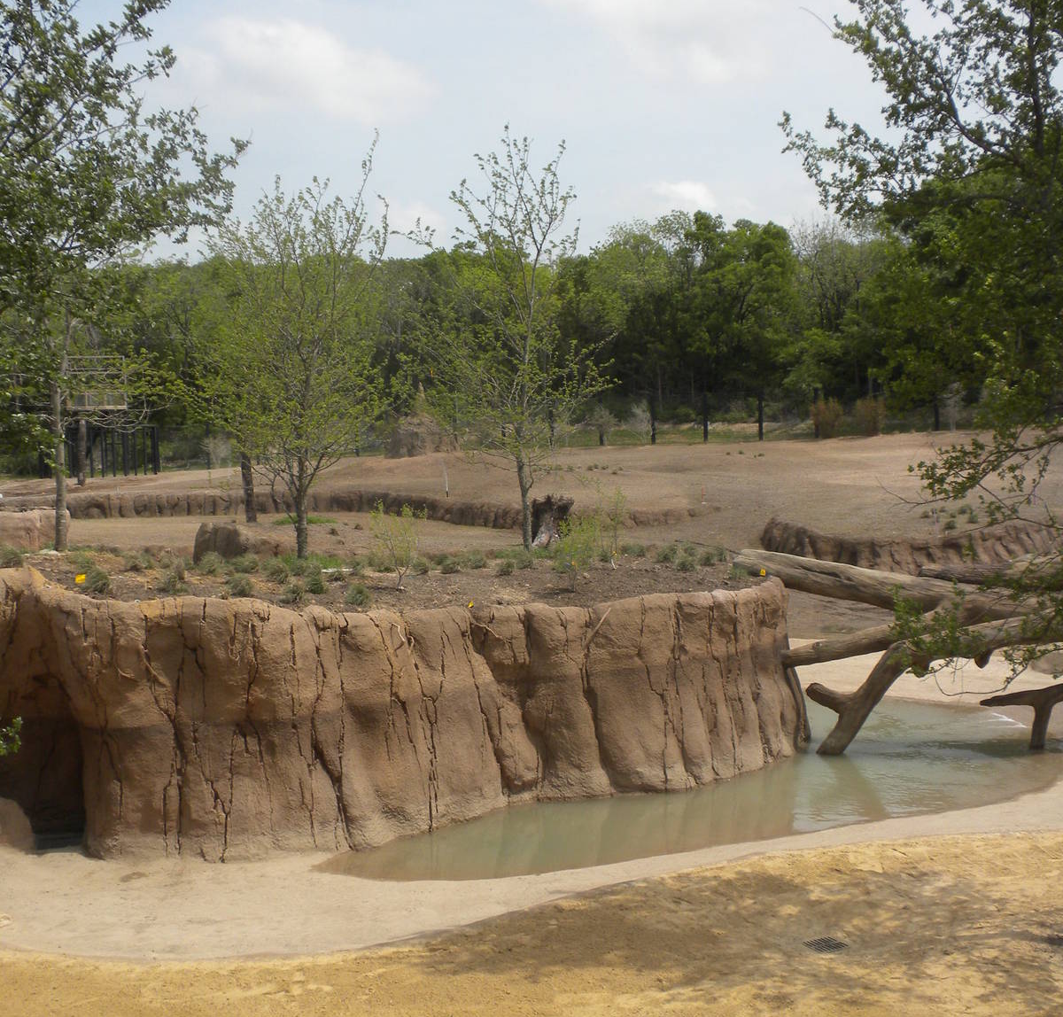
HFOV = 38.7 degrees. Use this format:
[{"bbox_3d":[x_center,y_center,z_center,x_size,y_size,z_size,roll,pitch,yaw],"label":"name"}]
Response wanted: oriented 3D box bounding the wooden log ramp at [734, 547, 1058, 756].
[{"bbox_3d":[5.731,2.044,22.425,5.300,3.100,2.300,-1,4,0],"label":"wooden log ramp"}]

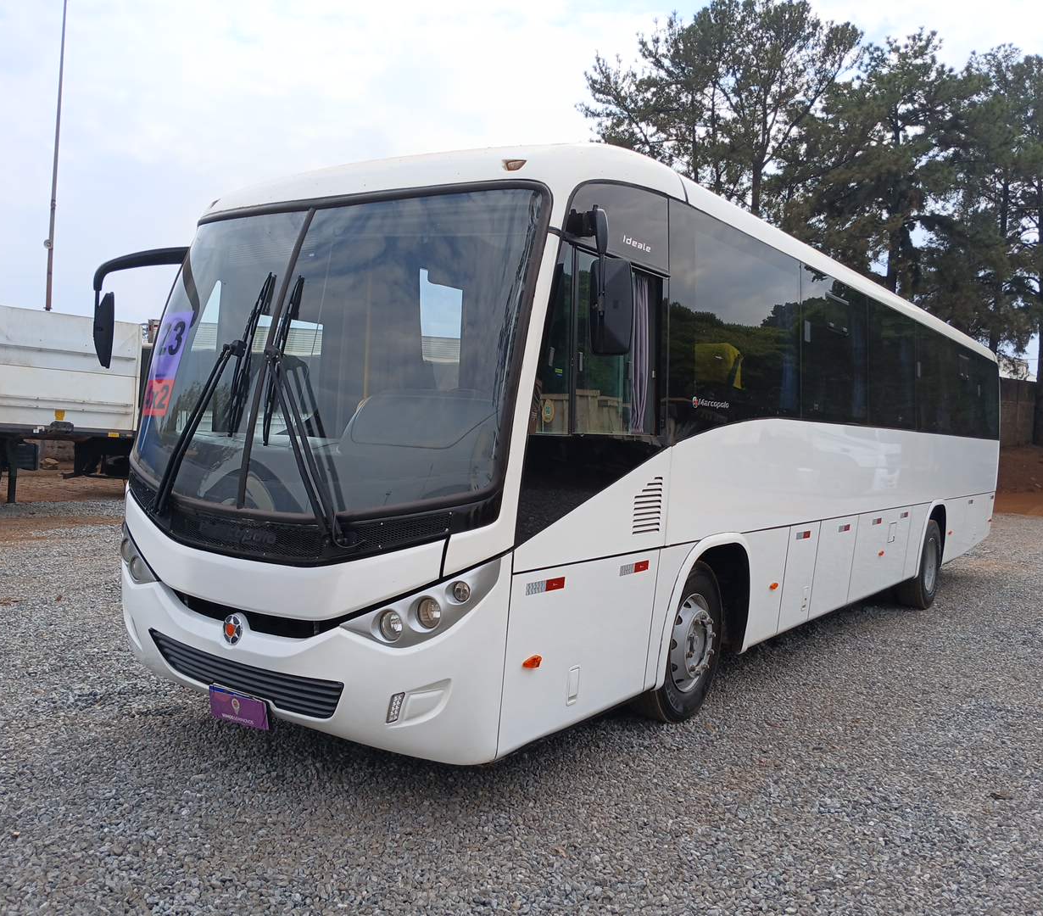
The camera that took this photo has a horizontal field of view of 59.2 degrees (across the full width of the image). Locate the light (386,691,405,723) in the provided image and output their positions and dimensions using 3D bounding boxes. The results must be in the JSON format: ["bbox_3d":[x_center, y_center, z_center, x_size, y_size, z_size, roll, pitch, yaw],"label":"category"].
[{"bbox_3d":[-0.518,1.019,3.758,0.075,0.140,0.040,4,2,21],"label":"light"}]

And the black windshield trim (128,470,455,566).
[{"bbox_3d":[-1.216,0.299,4.393,2.020,0.310,0.400,5,0,36],"label":"black windshield trim"}]

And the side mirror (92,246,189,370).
[{"bbox_3d":[-2.124,-0.835,5.155,0.550,0.700,0.240,2,2,-17],"label":"side mirror"}]

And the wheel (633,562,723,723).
[{"bbox_3d":[0.971,1.165,5.963,0.290,1.010,1.010,5,3,36],"label":"wheel"}]

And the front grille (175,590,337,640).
[{"bbox_3d":[-1.288,0.748,4.262,1.190,0.120,0.110,5,3,36],"label":"front grille"}]

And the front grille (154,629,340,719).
[{"bbox_3d":[-1.320,1.004,4.247,1.420,0.220,0.100,5,3,36],"label":"front grille"}]

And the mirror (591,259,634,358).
[{"bbox_3d":[0.385,-0.638,3.873,0.205,0.420,0.100,4,2,16],"label":"mirror"}]

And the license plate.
[{"bbox_3d":[-1.326,1.169,4.256,0.420,0.135,0.020,5,3,36],"label":"license plate"}]

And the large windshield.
[{"bbox_3d":[-1.101,-0.497,4.383,2.420,1.520,0.380,5,-7,36],"label":"large windshield"}]

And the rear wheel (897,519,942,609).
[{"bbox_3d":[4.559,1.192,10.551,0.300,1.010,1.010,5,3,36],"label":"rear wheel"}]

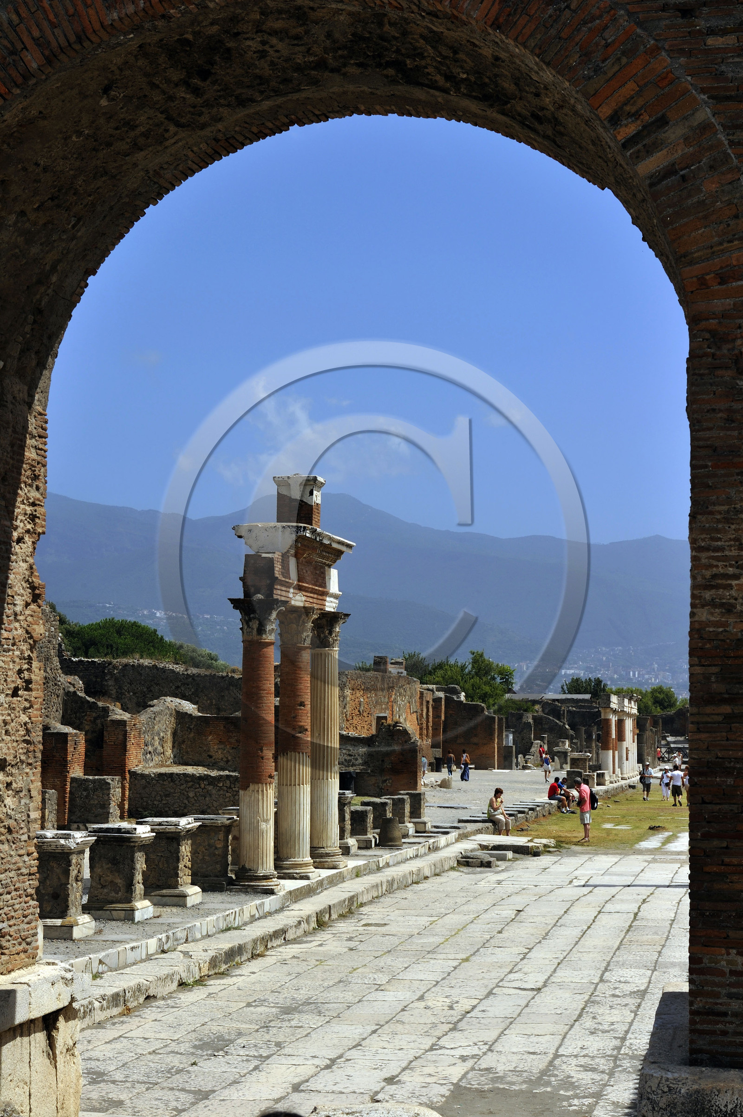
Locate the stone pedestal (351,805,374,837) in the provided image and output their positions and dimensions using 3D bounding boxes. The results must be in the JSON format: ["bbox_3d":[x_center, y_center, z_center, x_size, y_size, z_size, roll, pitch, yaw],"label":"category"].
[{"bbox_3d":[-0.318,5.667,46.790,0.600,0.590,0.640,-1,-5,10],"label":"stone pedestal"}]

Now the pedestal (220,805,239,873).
[{"bbox_3d":[-1.956,4.482,34.211,0.700,1.130,0.770,-1,-5,10],"label":"pedestal"}]

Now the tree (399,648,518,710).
[{"bbox_3d":[6.551,10.715,163.000,8.500,8.000,7.500,0,-4,10],"label":"tree"}]

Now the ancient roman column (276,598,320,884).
[{"bbox_3d":[-1.203,2.898,34.400,0.720,4.260,0.720,0,-4,0],"label":"ancient roman column"}]

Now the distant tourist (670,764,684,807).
[{"bbox_3d":[12.843,9.562,91.300,0.550,1.740,0.420,1,-5,-6],"label":"distant tourist"}]

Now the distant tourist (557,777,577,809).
[{"bbox_3d":[7.379,8.901,81.782,0.700,1.330,0.500,-2,-5,25],"label":"distant tourist"}]

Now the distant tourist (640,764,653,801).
[{"bbox_3d":[12.464,10.074,98.320,0.600,1.750,0.450,1,-5,-10],"label":"distant tourist"}]

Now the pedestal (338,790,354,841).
[{"bbox_3d":[-0.684,5.087,41.695,0.700,1.170,0.800,-1,-5,10],"label":"pedestal"}]

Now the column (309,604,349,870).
[{"bbox_3d":[-0.754,3.078,36.800,0.720,4.260,0.720,0,-4,0],"label":"column"}]

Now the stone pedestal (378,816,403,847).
[{"bbox_3d":[0.423,5.940,47.200,0.530,0.640,0.530,0,-5,0],"label":"stone pedestal"}]

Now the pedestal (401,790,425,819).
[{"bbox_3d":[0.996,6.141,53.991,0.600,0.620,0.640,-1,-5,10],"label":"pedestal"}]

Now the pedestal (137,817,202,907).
[{"bbox_3d":[-2.989,4.364,31.371,0.900,1.260,0.900,-1,-5,10],"label":"pedestal"}]

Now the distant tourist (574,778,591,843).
[{"bbox_3d":[5.615,6.693,57.800,0.480,1.730,0.500,0,-5,6],"label":"distant tourist"}]

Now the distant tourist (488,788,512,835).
[{"bbox_3d":[3.605,7.156,61.095,0.620,1.360,0.480,-2,-5,27],"label":"distant tourist"}]

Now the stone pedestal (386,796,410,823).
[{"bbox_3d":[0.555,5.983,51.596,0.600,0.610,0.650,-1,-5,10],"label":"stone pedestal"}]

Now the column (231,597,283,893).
[{"bbox_3d":[-1.660,2.751,31.900,0.720,4.260,0.720,0,-4,0],"label":"column"}]

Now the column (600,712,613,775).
[{"bbox_3d":[11.976,9.521,110.364,0.640,3.720,0.640,-1,-5,10],"label":"column"}]

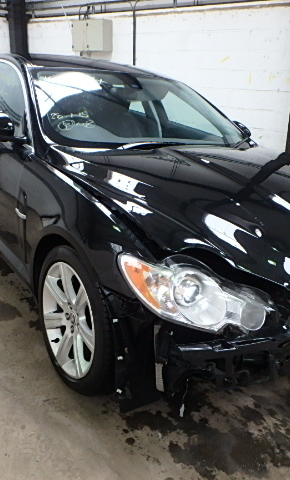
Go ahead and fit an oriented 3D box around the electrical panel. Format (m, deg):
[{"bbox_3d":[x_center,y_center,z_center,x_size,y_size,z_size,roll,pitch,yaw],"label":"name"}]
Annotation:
[{"bbox_3d":[-0.781,-3.024,6.867,0.650,0.420,0.200,17,26,37],"label":"electrical panel"}]

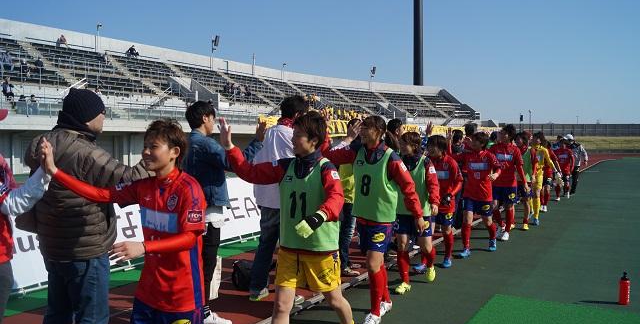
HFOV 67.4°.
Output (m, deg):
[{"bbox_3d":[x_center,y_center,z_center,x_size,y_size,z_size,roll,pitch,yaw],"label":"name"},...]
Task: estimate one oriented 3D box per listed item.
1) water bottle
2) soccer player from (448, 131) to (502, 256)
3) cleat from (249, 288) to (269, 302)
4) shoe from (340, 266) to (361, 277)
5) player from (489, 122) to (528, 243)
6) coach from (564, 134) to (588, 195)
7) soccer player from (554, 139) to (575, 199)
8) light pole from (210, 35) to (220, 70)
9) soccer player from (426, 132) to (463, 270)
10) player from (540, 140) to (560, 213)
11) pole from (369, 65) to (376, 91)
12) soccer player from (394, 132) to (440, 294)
[{"bbox_3d":[2.672,1.109,4.201,0.089,0.282,0.089,1,3,40],"label":"water bottle"},{"bbox_3d":[2.011,0.397,6.236,0.720,1.569,0.620,0,2,27],"label":"soccer player"},{"bbox_3d":[-0.553,1.190,4.384,0.100,0.110,0.270,2,3,37],"label":"cleat"},{"bbox_3d":[0.327,1.163,5.147,0.270,0.110,0.100,1,2,18],"label":"shoe"},{"bbox_3d":[2.817,0.302,7.157,0.580,1.690,0.550,1,2,30],"label":"player"},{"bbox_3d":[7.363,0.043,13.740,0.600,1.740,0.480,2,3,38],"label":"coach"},{"bbox_3d":[6.233,0.185,12.293,0.520,1.519,0.580,1,2,31],"label":"soccer player"},{"bbox_3d":[-10.477,-10.957,48.000,0.850,3.400,0.600,1,2,34],"label":"light pole"},{"bbox_3d":[1.395,0.443,5.436,0.500,1.530,0.480,2,3,37],"label":"soccer player"},{"bbox_3d":[4.834,0.284,10.124,0.550,1.518,0.520,1,3,33],"label":"player"},{"bbox_3d":[7.044,-11.100,64.000,0.650,3.450,0.700,-3,3,-41],"label":"pole"},{"bbox_3d":[0.940,0.477,4.829,0.650,1.543,0.620,1,3,33],"label":"soccer player"}]

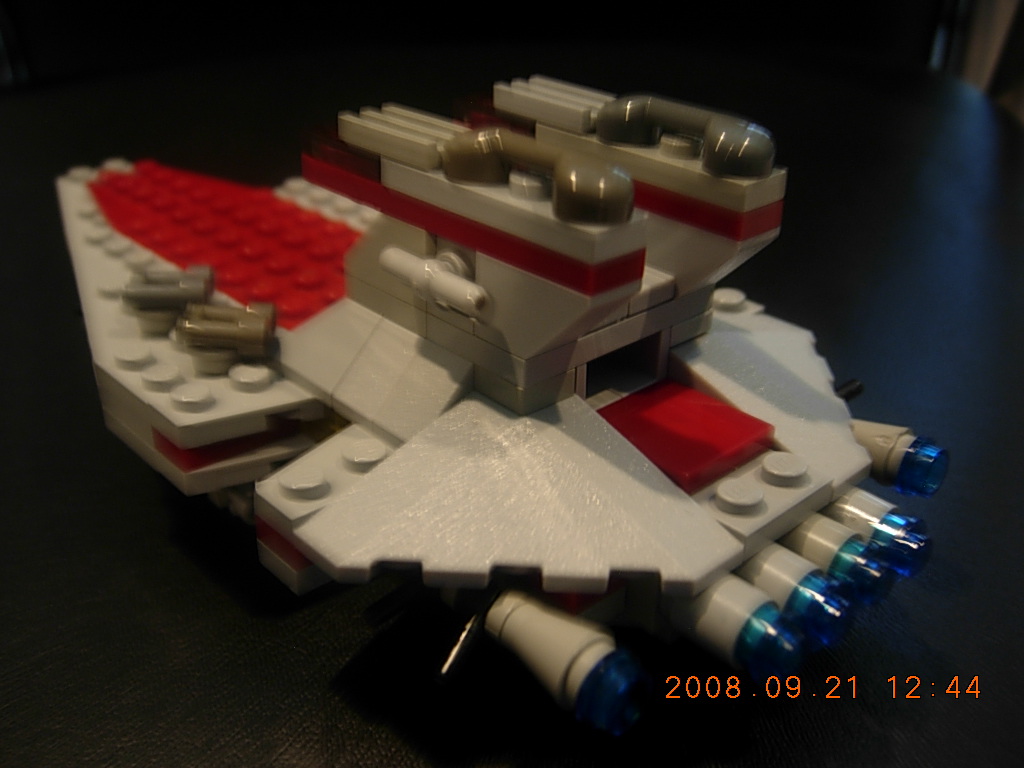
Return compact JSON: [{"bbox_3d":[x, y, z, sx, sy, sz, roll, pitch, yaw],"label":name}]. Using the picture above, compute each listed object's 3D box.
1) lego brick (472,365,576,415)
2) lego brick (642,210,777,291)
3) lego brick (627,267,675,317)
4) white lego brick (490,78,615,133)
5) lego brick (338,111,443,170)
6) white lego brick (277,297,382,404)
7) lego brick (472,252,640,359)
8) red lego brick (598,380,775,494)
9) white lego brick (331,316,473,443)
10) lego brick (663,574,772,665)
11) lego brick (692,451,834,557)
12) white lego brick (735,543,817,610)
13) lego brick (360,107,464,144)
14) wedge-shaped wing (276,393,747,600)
[{"bbox_3d":[0.001,-0.001,0.117,0.008,0.003,0.008,-23,36,-39],"label":"lego brick"},{"bbox_3d":[0.022,-0.015,0.125,0.008,0.010,0.016,-23,36,-39],"label":"lego brick"},{"bbox_3d":[0.013,-0.011,0.124,0.008,0.003,0.009,-23,36,-39],"label":"lego brick"},{"bbox_3d":[0.006,-0.035,0.134,0.008,0.003,0.016,-23,36,-39],"label":"white lego brick"},{"bbox_3d":[-0.014,-0.027,0.117,0.002,0.003,0.016,-23,36,-39],"label":"lego brick"},{"bbox_3d":[-0.021,-0.006,0.133,0.016,0.010,0.016,-23,36,-39],"label":"white lego brick"},{"bbox_3d":[0.005,-0.008,0.110,0.008,0.010,0.016,-23,36,-39],"label":"lego brick"},{"bbox_3d":[0.018,0.006,0.120,0.016,0.003,0.016,-23,36,-39],"label":"red lego brick"},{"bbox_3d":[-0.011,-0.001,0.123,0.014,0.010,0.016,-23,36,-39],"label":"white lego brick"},{"bbox_3d":[0.020,0.023,0.106,0.008,0.008,0.010,-23,36,-39],"label":"lego brick"},{"bbox_3d":[0.026,0.012,0.114,0.016,0.005,0.008,-23,36,-39],"label":"lego brick"},{"bbox_3d":[0.026,0.020,0.111,0.008,0.008,0.010,-23,36,-39],"label":"white lego brick"},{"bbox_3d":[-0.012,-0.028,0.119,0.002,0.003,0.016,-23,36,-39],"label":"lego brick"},{"bbox_3d":[0.001,0.013,0.105,0.032,0.010,0.032,-23,36,-39],"label":"wedge-shaped wing"}]

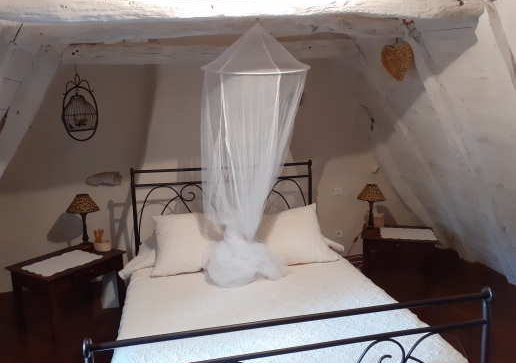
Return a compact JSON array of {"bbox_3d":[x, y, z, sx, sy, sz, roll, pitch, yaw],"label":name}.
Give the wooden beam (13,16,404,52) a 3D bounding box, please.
[{"bbox_3d":[-0.185,-0.949,2.477,2.350,0.170,0.180,-5,10,-12],"label":"wooden beam"}]

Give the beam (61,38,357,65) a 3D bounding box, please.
[{"bbox_3d":[-0.308,-1.037,3.192,2.330,0.155,0.150,-5,10,-12],"label":"beam"}]

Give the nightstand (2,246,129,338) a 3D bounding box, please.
[{"bbox_3d":[-1.385,0.796,2.991,0.491,0.440,0.636,4,11,30],"label":"nightstand"}]

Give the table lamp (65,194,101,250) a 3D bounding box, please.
[{"bbox_3d":[-1.394,0.317,3.228,0.272,0.430,0.272,4,11,30],"label":"table lamp"}]

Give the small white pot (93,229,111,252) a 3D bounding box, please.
[{"bbox_3d":[-1.310,0.485,3.373,0.148,0.176,0.148,-3,10,-12],"label":"small white pot"}]

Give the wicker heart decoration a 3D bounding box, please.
[{"bbox_3d":[0.933,-0.792,2.687,0.222,0.255,0.050,-1,9,-1],"label":"wicker heart decoration"}]

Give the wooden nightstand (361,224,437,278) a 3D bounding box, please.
[{"bbox_3d":[1.266,0.676,3.669,0.599,0.430,0.474,2,10,19],"label":"wooden nightstand"}]

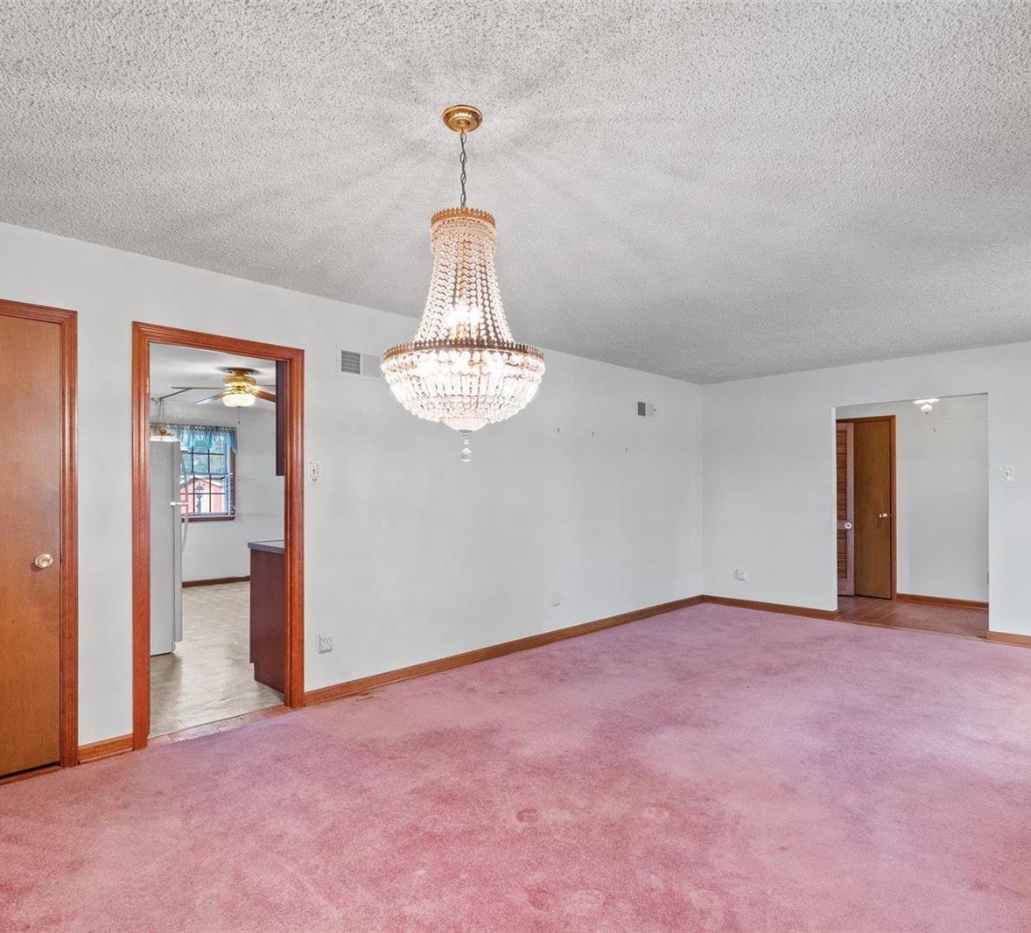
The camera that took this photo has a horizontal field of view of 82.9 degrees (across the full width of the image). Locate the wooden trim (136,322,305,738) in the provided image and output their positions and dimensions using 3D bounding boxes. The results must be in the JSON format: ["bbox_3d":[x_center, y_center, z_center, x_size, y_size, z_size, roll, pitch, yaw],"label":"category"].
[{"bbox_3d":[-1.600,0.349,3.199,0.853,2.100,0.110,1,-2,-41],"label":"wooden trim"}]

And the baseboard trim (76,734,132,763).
[{"bbox_3d":[-1.958,1.351,2.796,0.213,0.077,0.020,1,-2,-41],"label":"baseboard trim"}]

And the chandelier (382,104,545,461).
[{"bbox_3d":[-0.161,-0.553,1.790,0.500,1.070,0.500,0,-1,0],"label":"chandelier"}]

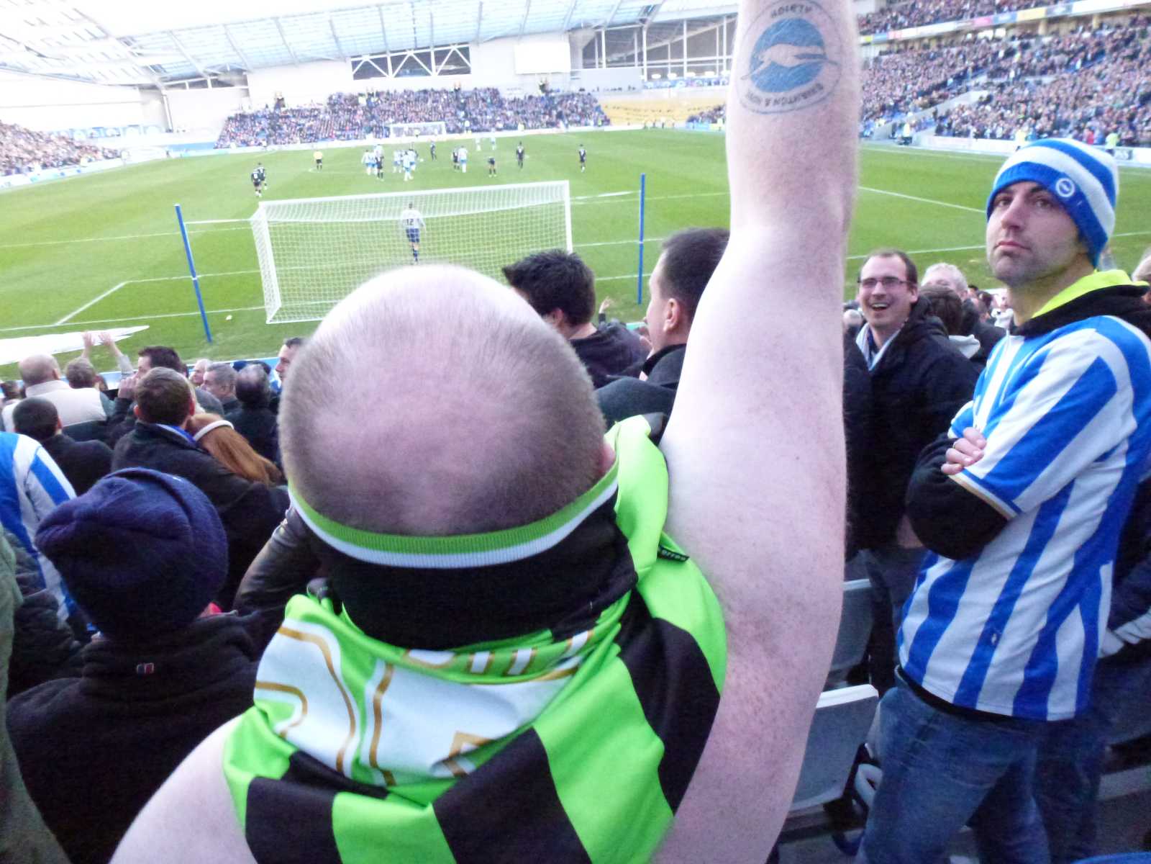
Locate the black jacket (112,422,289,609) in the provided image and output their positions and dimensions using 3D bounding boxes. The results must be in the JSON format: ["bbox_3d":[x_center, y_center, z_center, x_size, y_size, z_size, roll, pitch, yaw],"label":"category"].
[{"bbox_3d":[-1.294,0.260,2.832,0.580,0.700,0.360,-9,23,-15],"label":"black jacket"}]

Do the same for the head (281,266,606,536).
[{"bbox_3d":[-0.065,0.034,0.428,0.165,0.235,0.205,-5,23,-6],"label":"head"}]

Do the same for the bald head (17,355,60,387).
[{"bbox_3d":[-2.719,-0.281,4.043,0.170,0.235,0.205,-10,23,-16],"label":"bald head"}]

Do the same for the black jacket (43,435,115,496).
[{"bbox_3d":[-2.273,0.337,3.580,0.530,0.680,0.320,-9,23,-14],"label":"black jacket"}]

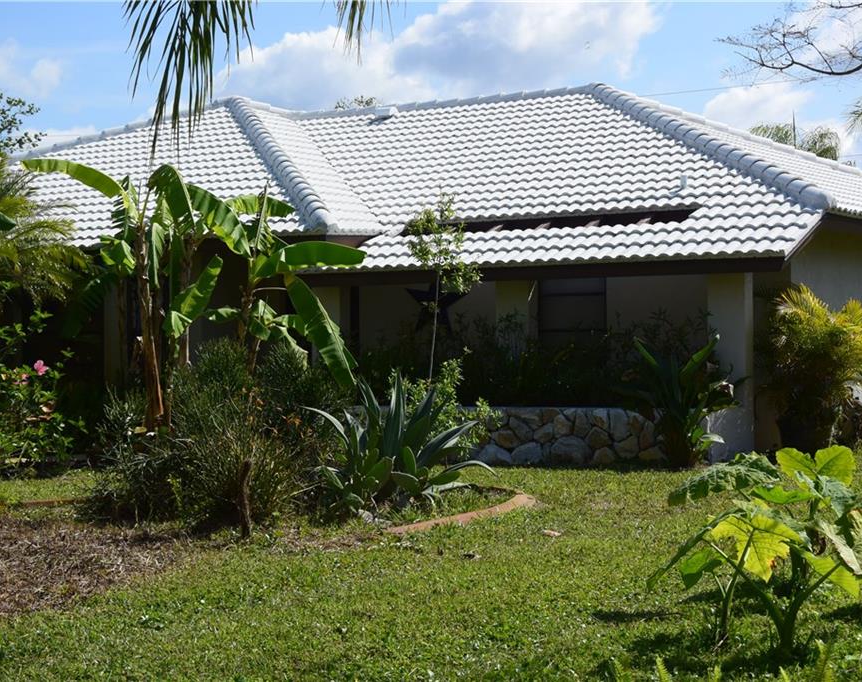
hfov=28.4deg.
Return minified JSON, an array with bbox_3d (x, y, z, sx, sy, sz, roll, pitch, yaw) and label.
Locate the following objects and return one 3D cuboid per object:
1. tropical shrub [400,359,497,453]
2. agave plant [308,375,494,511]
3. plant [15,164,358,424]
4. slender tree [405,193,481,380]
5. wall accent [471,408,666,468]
[{"bbox_3d":[0.151,0.657,16.600,0.954,1.012,0.900,-1,0,0],"label":"tropical shrub"},{"bbox_3d":[-0.249,0.843,13.900,1.483,1.108,1.400,-1,0,0],"label":"agave plant"},{"bbox_3d":[-2.181,-0.325,15.600,3.054,2.652,2.300,-1,0,0],"label":"plant"},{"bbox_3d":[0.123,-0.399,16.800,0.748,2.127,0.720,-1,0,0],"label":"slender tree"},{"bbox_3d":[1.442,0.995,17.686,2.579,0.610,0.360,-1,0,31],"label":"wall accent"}]

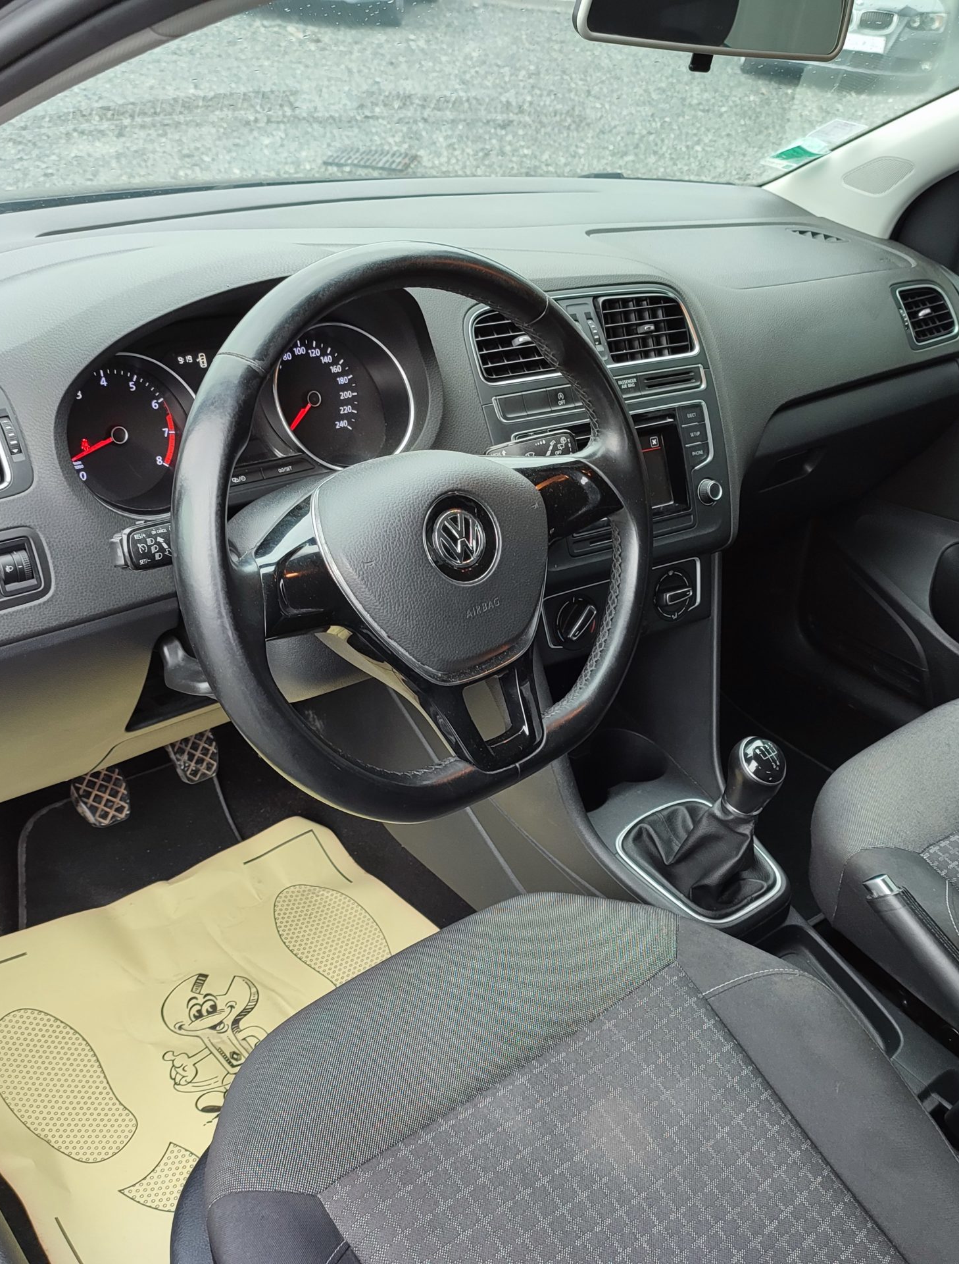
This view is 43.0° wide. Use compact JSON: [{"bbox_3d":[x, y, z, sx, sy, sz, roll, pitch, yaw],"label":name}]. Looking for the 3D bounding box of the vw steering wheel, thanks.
[{"bbox_3d":[-0.034,-0.067,0.817,0.370,0.367,0.100,-16,12,-34],"label":"vw steering wheel"}]

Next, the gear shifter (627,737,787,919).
[{"bbox_3d":[0.227,0.156,1.161,0.100,0.165,0.120,-16,35,-34],"label":"gear shifter"}]

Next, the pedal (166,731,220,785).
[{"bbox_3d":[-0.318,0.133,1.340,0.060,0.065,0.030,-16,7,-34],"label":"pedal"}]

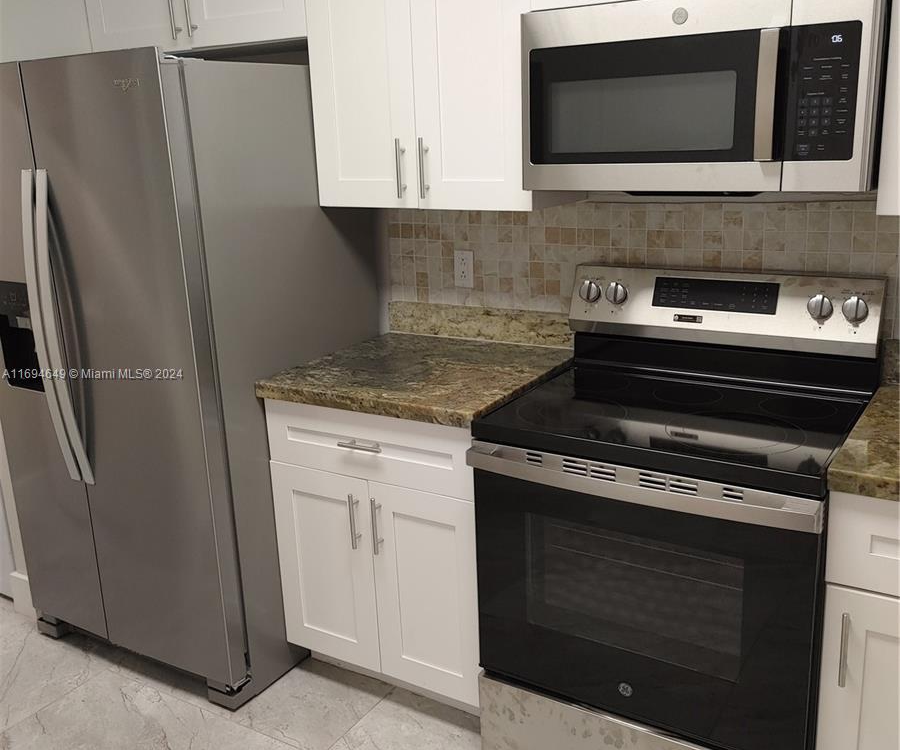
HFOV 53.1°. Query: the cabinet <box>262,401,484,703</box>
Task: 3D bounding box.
[{"bbox_3d":[-0.039,0.396,2.634,0.684,0.810,0.613,7,18,31],"label":"cabinet"}]

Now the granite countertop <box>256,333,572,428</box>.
[{"bbox_3d":[-0.057,-0.005,2.501,0.678,0.038,0.653,7,18,31],"label":"granite countertop"}]

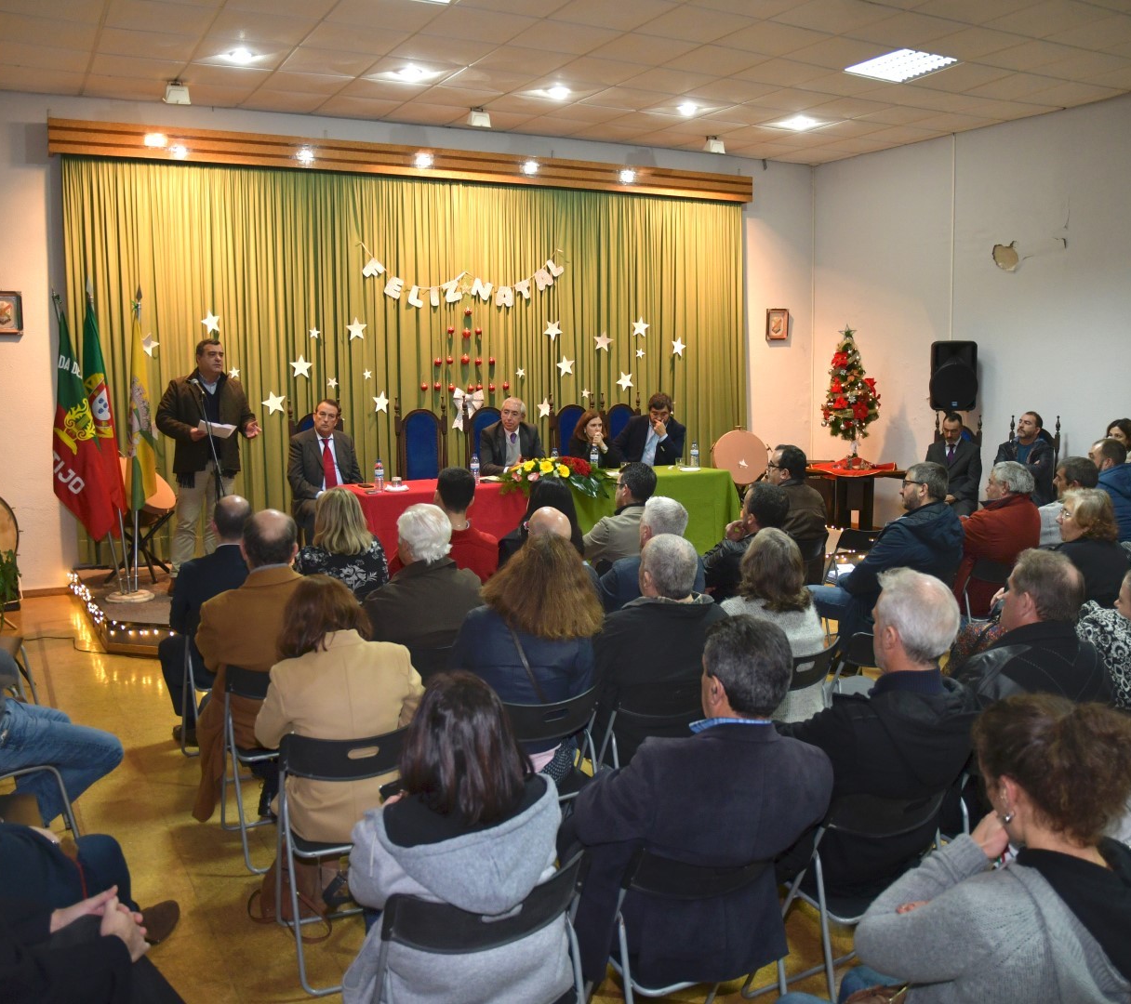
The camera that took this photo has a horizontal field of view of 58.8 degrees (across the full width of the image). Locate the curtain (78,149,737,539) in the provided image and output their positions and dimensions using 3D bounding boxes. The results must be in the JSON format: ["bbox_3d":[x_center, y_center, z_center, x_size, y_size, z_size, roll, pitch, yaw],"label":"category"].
[{"bbox_3d":[-0.954,-1.271,8.933,6.250,3.080,0.250,-4,9,-26],"label":"curtain"}]

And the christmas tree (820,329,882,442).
[{"bbox_3d":[2.565,-1.013,9.015,0.540,1.110,0.540,-5,10,-28],"label":"christmas tree"}]

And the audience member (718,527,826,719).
[{"bbox_3d":[0.653,0.663,3.744,0.480,1.250,0.800,-5,10,-26],"label":"audience member"}]

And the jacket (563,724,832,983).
[{"bbox_3d":[0.310,0.781,2.359,0.590,0.640,0.440,-3,9,-17],"label":"jacket"}]

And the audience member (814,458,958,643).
[{"bbox_3d":[1.681,0.409,5.221,0.550,1.280,0.900,-7,11,-36],"label":"audience member"}]

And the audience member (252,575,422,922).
[{"bbox_3d":[-0.744,0.810,3.151,0.520,1.261,0.760,-4,10,-26],"label":"audience member"}]

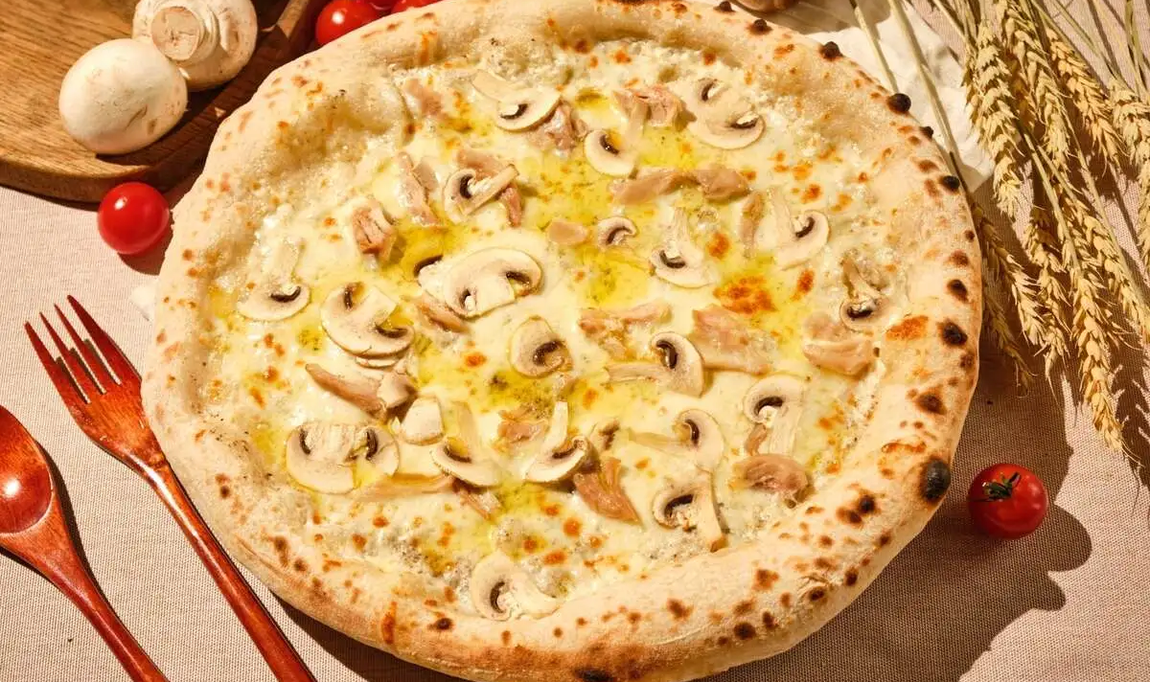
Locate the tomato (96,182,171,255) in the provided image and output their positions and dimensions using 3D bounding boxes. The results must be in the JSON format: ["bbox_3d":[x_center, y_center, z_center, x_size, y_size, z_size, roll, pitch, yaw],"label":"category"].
[{"bbox_3d":[-0.177,-0.049,0.782,0.029,0.028,0.029,0,62,2],"label":"tomato"}]

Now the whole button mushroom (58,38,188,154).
[{"bbox_3d":[-0.182,-0.099,0.783,0.051,0.043,0.051,0,62,2],"label":"whole button mushroom"}]

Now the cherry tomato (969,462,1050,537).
[{"bbox_3d":[0.158,0.059,0.712,0.029,0.026,0.029,0,62,2],"label":"cherry tomato"}]

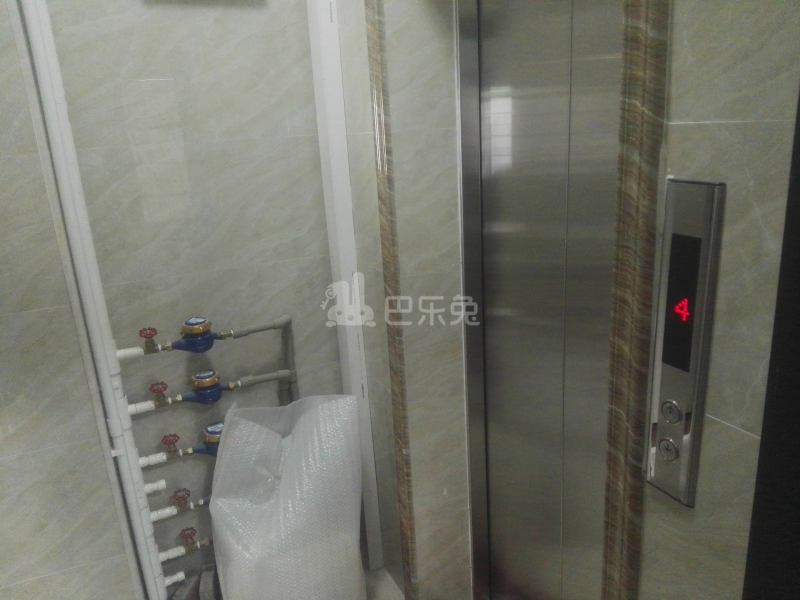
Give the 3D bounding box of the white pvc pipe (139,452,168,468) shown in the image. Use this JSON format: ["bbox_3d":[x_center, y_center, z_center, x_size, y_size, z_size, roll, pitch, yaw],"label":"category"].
[{"bbox_3d":[-0.727,0.469,1.908,0.078,0.030,0.030,-11,18,-25],"label":"white pvc pipe"}]

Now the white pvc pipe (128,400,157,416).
[{"bbox_3d":[-0.740,0.311,1.860,0.073,0.030,0.030,-11,18,-25],"label":"white pvc pipe"}]

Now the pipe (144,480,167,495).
[{"bbox_3d":[-0.729,0.554,1.929,0.060,0.028,0.028,-11,18,-25],"label":"pipe"}]

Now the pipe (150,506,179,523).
[{"bbox_3d":[-0.750,0.680,2.062,0.082,0.028,0.028,-10,18,-23],"label":"pipe"}]

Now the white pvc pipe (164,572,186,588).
[{"bbox_3d":[-0.740,0.919,2.129,0.064,0.027,0.027,-10,18,-23],"label":"white pvc pipe"}]

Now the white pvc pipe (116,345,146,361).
[{"bbox_3d":[-0.753,0.149,1.811,0.072,0.031,0.031,-11,18,-25],"label":"white pvc pipe"}]

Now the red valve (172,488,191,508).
[{"bbox_3d":[-0.701,0.636,2.075,0.053,0.040,0.053,-10,18,-23],"label":"red valve"}]

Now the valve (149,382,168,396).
[{"bbox_3d":[-0.733,0.272,1.964,0.053,0.030,0.053,-10,18,-23],"label":"valve"}]

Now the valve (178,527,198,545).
[{"bbox_3d":[-0.691,0.769,2.114,0.053,0.037,0.053,-10,18,-23],"label":"valve"}]

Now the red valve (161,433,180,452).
[{"bbox_3d":[-0.715,0.444,2.017,0.053,0.040,0.053,-10,18,-23],"label":"red valve"}]

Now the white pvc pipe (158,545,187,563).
[{"bbox_3d":[-0.704,0.785,2.002,0.080,0.029,0.029,-11,18,-25],"label":"white pvc pipe"}]

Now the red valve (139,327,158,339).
[{"bbox_3d":[-0.708,0.092,1.821,0.050,0.017,0.050,-11,18,-25],"label":"red valve"}]

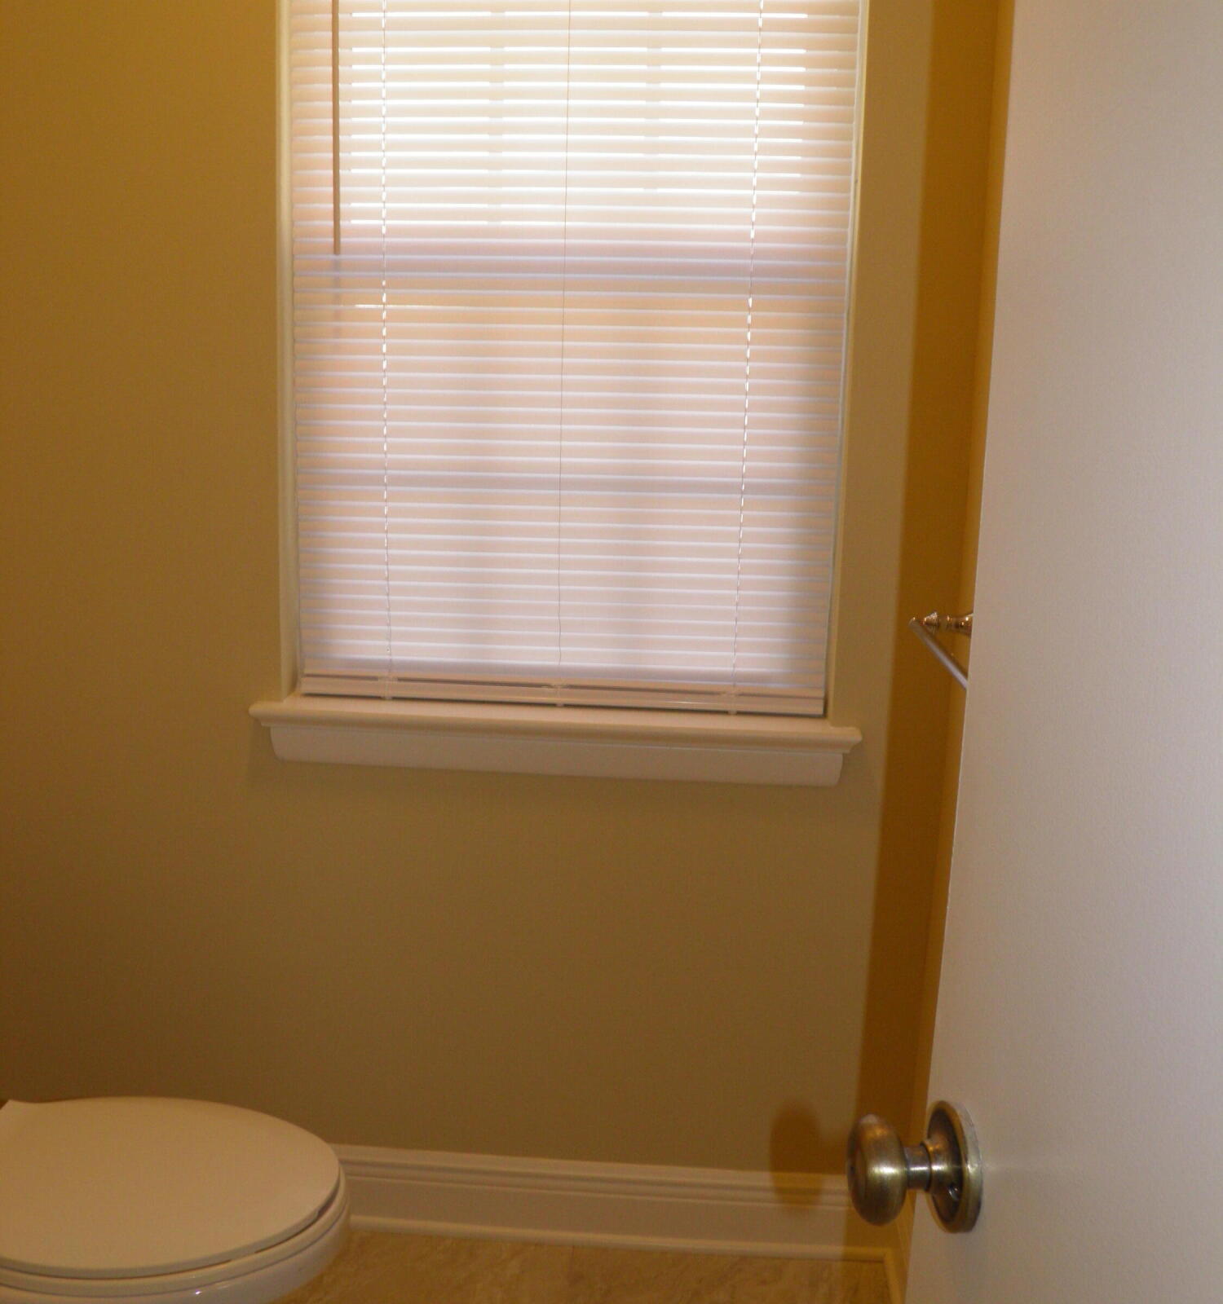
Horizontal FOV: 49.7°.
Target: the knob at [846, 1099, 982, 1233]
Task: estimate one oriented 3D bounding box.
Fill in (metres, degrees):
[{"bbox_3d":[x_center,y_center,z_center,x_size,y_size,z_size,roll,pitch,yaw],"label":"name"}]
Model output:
[{"bbox_3d":[0.158,0.272,0.695,0.058,0.066,0.066,0,11,-7],"label":"knob"}]

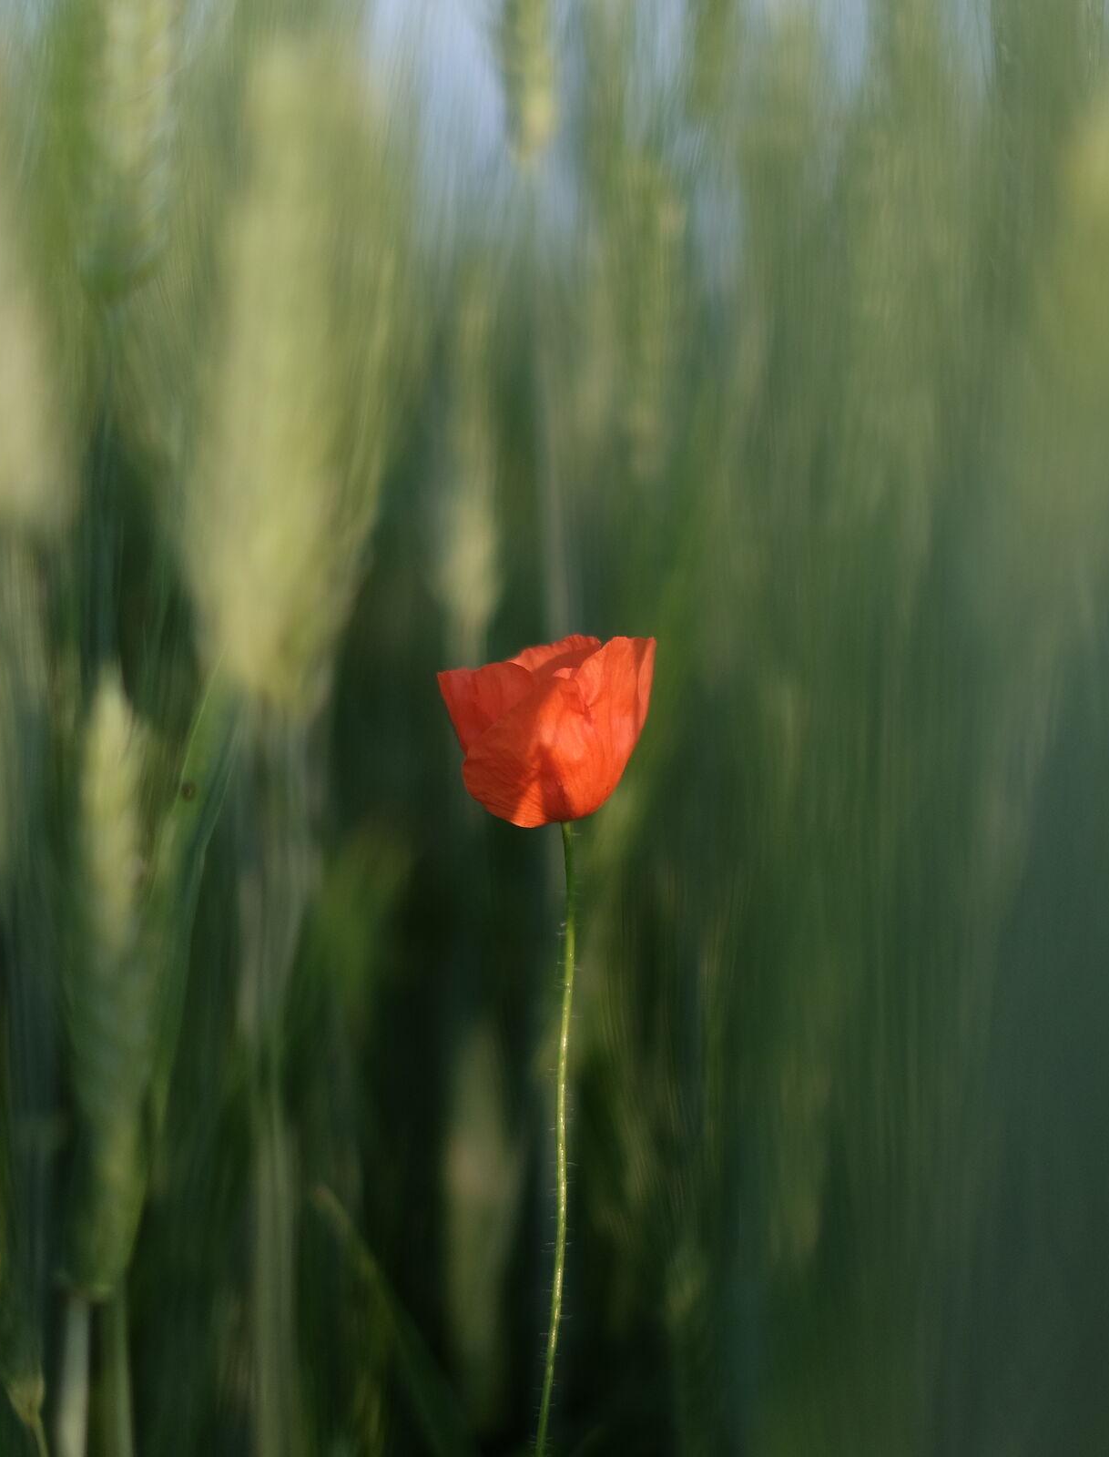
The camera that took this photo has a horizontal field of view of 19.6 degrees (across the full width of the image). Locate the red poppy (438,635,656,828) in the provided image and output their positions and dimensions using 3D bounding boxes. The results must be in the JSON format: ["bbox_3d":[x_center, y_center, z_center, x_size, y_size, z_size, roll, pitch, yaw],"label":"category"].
[{"bbox_3d":[-0.002,0.001,0.660,0.044,0.039,0.042,0,0,0],"label":"red poppy"}]

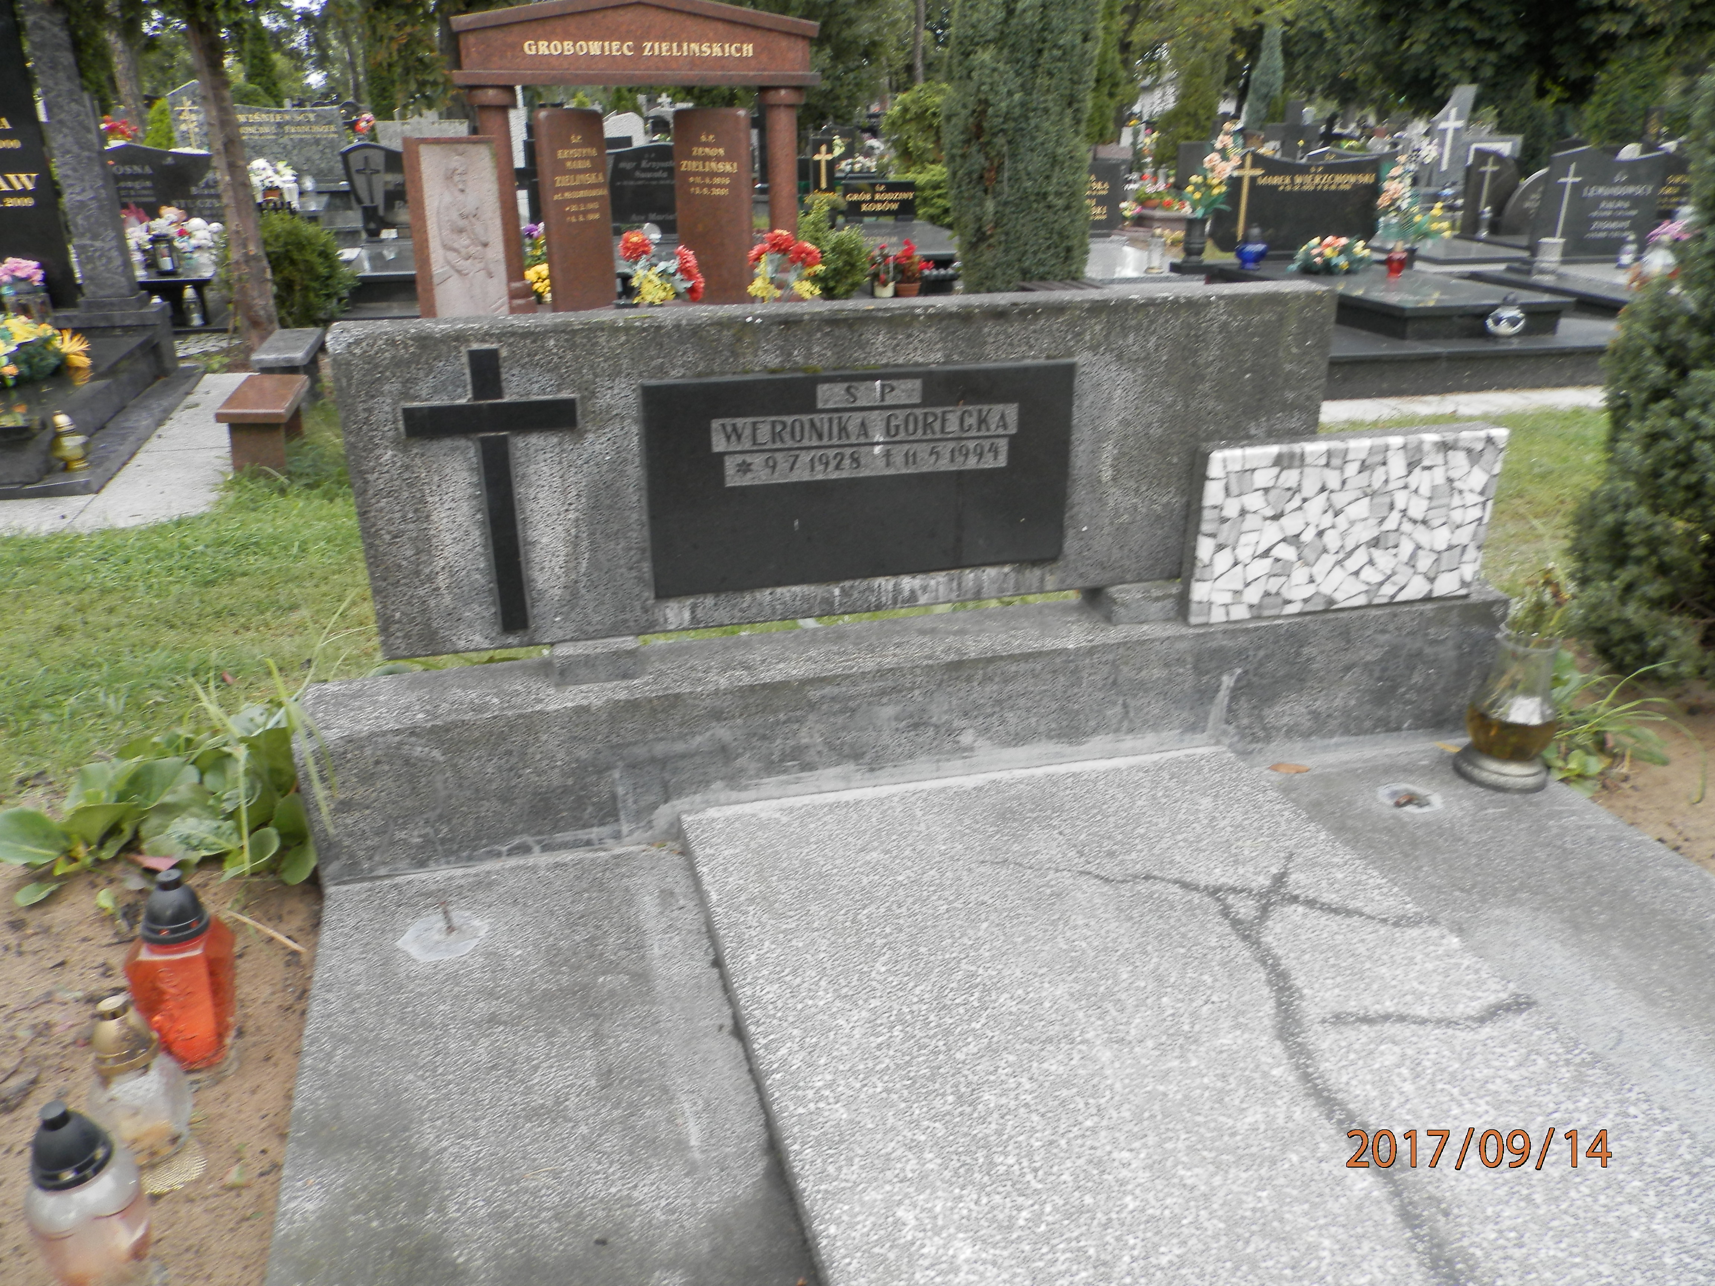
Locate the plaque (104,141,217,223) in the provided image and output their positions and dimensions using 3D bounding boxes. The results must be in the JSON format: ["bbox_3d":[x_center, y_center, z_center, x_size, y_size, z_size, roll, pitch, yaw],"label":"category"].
[{"bbox_3d":[-5.343,-3.505,9.600,0.950,0.700,0.100,-6,24,-15],"label":"plaque"}]

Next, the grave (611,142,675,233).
[{"bbox_3d":[-1.827,-4.046,11.000,0.760,0.740,0.090,-6,24,-15],"label":"grave"}]

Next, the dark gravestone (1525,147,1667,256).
[{"bbox_3d":[5.049,-3.011,8.474,0.952,0.735,0.090,-6,24,-13],"label":"dark gravestone"}]

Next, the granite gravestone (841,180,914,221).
[{"bbox_3d":[0.199,-3.867,10.800,0.650,0.300,0.060,-6,24,-15],"label":"granite gravestone"}]

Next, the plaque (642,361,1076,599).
[{"bbox_3d":[0.017,-0.260,1.966,0.690,0.338,0.020,-6,24,-14],"label":"plaque"}]

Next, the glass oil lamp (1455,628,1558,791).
[{"bbox_3d":[1.274,0.119,2.396,0.165,0.265,0.165,-6,24,-15],"label":"glass oil lamp"}]

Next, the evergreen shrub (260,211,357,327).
[{"bbox_3d":[-3.668,-2.470,8.200,0.660,0.760,0.640,-6,24,-15],"label":"evergreen shrub"}]

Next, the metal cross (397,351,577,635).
[{"bbox_3d":[-0.525,-0.215,1.828,0.241,0.427,0.015,-6,24,-14],"label":"metal cross"}]

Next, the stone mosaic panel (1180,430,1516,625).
[{"bbox_3d":[0.946,-0.231,2.421,0.640,0.345,0.055,-6,24,-15],"label":"stone mosaic panel"}]

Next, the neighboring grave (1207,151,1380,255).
[{"bbox_3d":[2.834,-2.874,8.095,1.182,0.659,0.090,-6,24,-13],"label":"neighboring grave"}]

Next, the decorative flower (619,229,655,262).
[{"bbox_3d":[-1.192,-2.149,6.700,0.180,0.160,0.150,-6,24,-15],"label":"decorative flower"}]

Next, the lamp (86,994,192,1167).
[{"bbox_3d":[-0.811,0.491,1.395,0.112,0.207,0.112,-6,24,-14],"label":"lamp"}]

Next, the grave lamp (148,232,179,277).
[{"bbox_3d":[-4.418,-2.466,7.846,0.160,0.240,0.160,-6,24,-13],"label":"grave lamp"}]

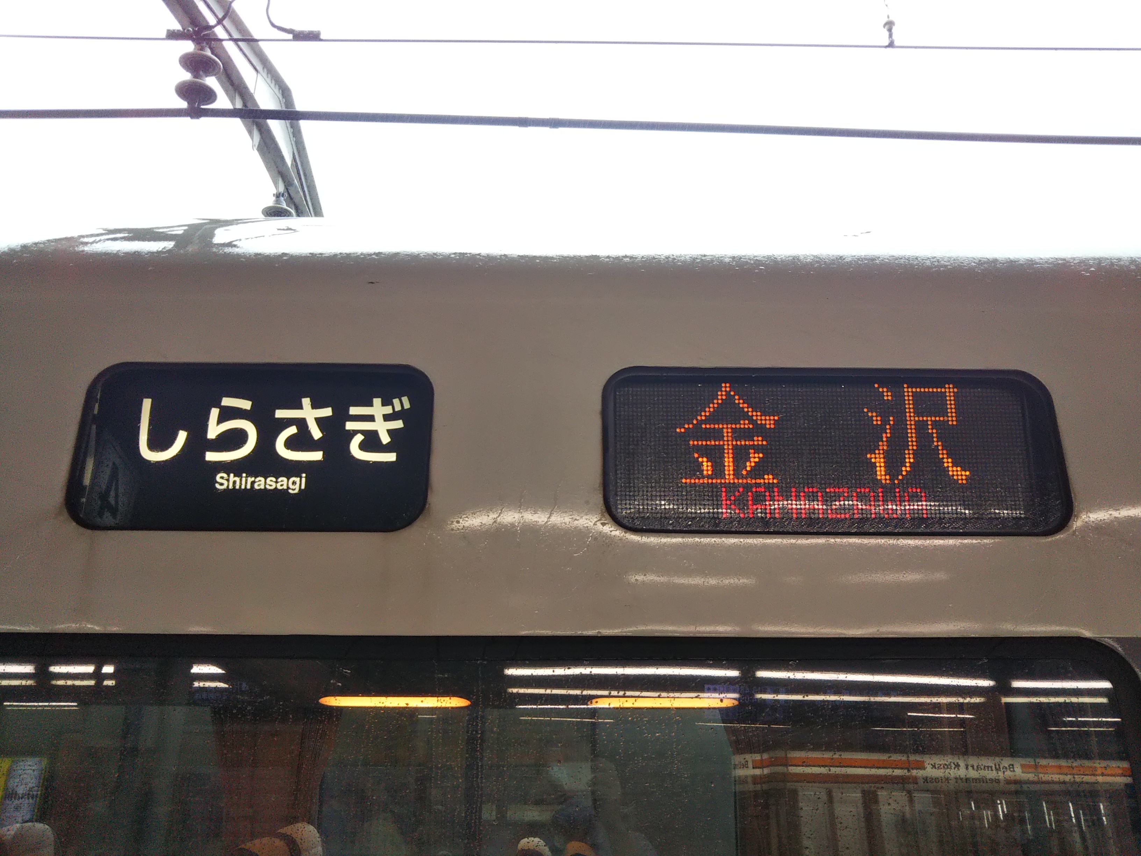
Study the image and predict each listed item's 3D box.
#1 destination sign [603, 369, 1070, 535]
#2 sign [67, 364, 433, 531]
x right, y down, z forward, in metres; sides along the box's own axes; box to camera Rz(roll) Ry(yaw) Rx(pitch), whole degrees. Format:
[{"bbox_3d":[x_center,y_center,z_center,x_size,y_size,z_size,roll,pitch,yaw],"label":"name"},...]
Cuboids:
[{"bbox_3d":[0.345,0.033,1.315,0.604,0.235,0.050,0,-23,0],"label":"destination sign"},{"bbox_3d":[-0.415,0.028,1.311,0.465,0.238,0.050,0,-23,0],"label":"sign"}]

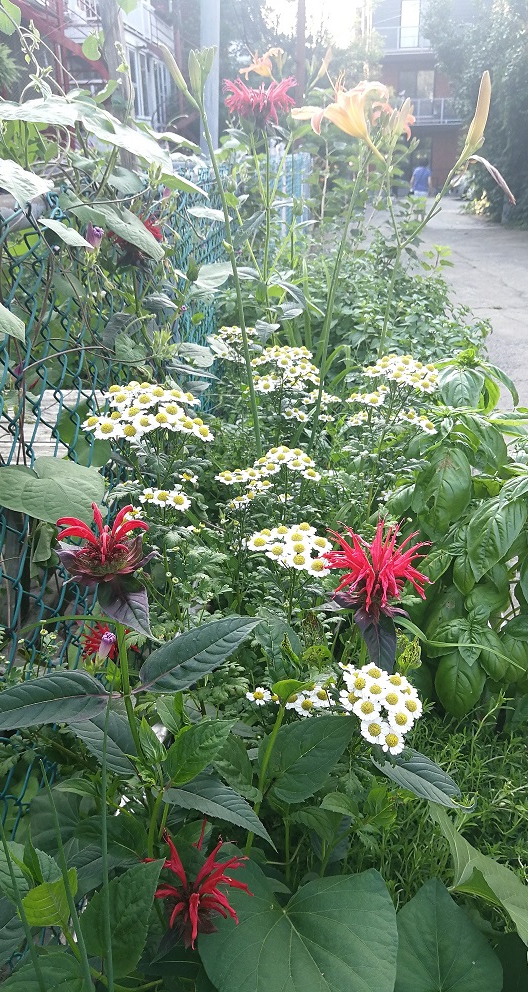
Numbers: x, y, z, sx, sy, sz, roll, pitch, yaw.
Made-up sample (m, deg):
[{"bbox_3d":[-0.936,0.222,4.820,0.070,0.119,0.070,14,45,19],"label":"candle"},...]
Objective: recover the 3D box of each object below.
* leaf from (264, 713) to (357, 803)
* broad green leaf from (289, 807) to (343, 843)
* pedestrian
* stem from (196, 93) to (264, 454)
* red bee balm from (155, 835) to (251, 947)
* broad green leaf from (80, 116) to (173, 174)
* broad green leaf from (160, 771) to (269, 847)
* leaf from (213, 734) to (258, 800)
[{"bbox_3d":[0.038,0.198,0.604,0.089,0.015,0.058,-33,61,-17],"label":"leaf"},{"bbox_3d":[0.041,0.268,0.630,0.043,0.015,0.024,25,70,13],"label":"broad green leaf"},{"bbox_3d":[4.464,-8.715,22.000,0.520,1.680,0.320,3,24,10],"label":"pedestrian"},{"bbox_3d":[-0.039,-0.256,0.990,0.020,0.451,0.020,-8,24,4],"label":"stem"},{"bbox_3d":[-0.049,0.316,0.620,0.080,0.060,0.080,-1,24,0],"label":"red bee balm"},{"bbox_3d":[-0.163,-0.432,0.945,0.137,0.025,0.068,39,44,18],"label":"broad green leaf"},{"bbox_3d":[-0.038,0.257,0.635,0.104,0.020,0.045,21,29,17],"label":"broad green leaf"},{"bbox_3d":[-0.018,0.211,0.601,0.029,0.018,0.055,-24,67,-13],"label":"leaf"}]

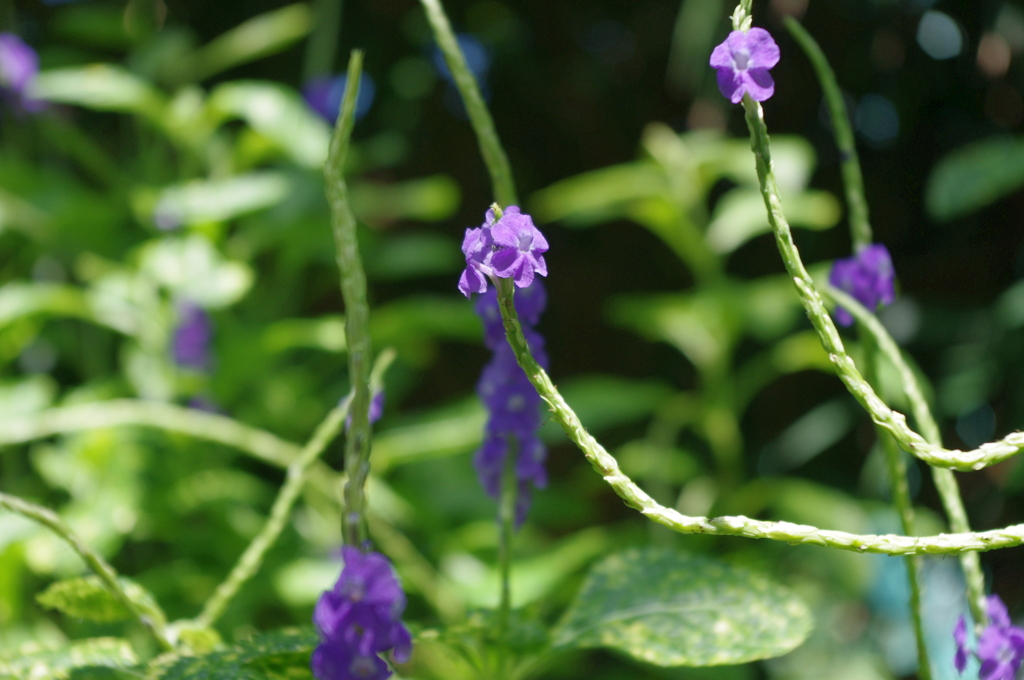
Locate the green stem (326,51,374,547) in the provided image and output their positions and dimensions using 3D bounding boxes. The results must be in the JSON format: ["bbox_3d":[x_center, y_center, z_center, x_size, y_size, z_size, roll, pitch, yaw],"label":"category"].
[{"bbox_3d":[-0.029,-0.007,0.417,0.009,0.089,0.009,0,3,0],"label":"green stem"}]

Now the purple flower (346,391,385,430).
[{"bbox_3d":[-0.033,0.016,0.530,0.009,0.009,0.009,-1,12,-6],"label":"purple flower"}]

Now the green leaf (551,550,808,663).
[{"bbox_3d":[0.039,0.061,0.530,0.060,0.010,0.038,-4,41,-6],"label":"green leaf"}]

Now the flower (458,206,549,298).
[{"bbox_3d":[-0.002,-0.017,0.450,0.018,0.018,0.016,-2,12,-11],"label":"flower"}]

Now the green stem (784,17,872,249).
[{"bbox_3d":[0.073,-0.047,0.517,0.009,0.054,0.007,-19,5,0],"label":"green stem"}]

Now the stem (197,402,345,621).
[{"bbox_3d":[-0.055,0.040,0.532,0.006,0.061,0.006,33,-5,0],"label":"stem"}]

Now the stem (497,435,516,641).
[{"bbox_3d":[-0.001,0.045,0.530,0.004,0.047,0.004,0,0,0],"label":"stem"}]

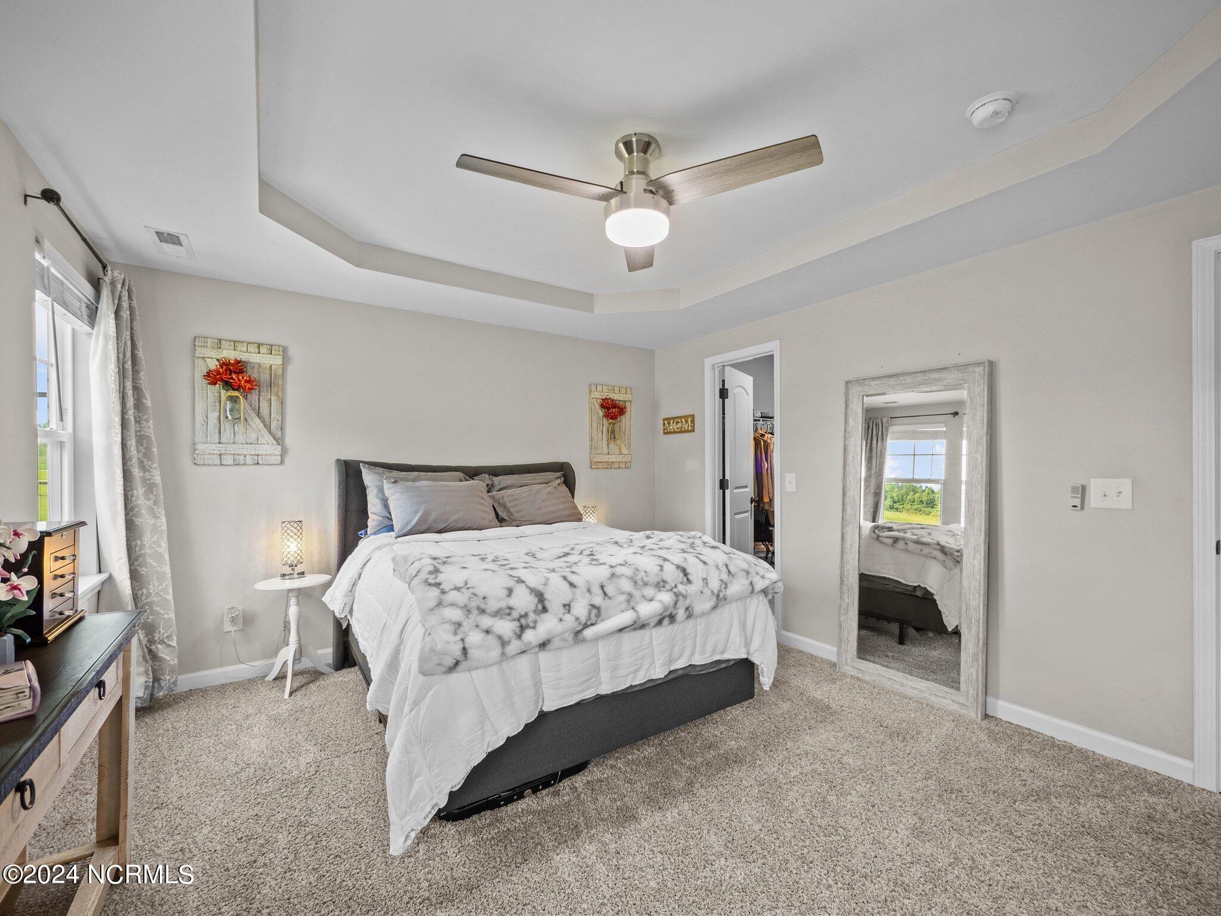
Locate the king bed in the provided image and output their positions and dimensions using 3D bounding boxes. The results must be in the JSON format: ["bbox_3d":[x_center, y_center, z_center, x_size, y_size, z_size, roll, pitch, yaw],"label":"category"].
[{"bbox_3d":[-0.490,0.660,2.830,1.832,1.296,2.021,0,0,-34],"label":"king bed"}]

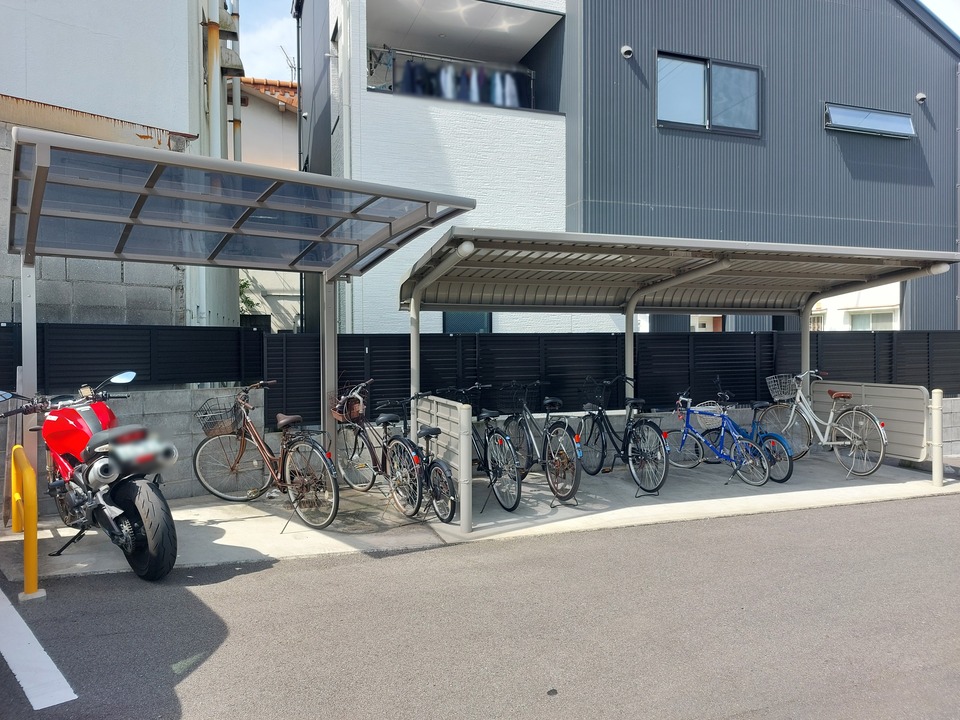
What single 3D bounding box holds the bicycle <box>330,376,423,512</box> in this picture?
[{"bbox_3d":[-0.980,0.780,6.070,0.560,1.070,1.750,-1,1,-33],"label":"bicycle"}]

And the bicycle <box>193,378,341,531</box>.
[{"bbox_3d":[-1.670,0.735,5.320,1.740,1.050,0.580,1,2,40],"label":"bicycle"}]

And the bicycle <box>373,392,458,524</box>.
[{"bbox_3d":[-0.570,0.825,5.920,0.560,1.000,1.480,0,1,-30],"label":"bicycle"}]

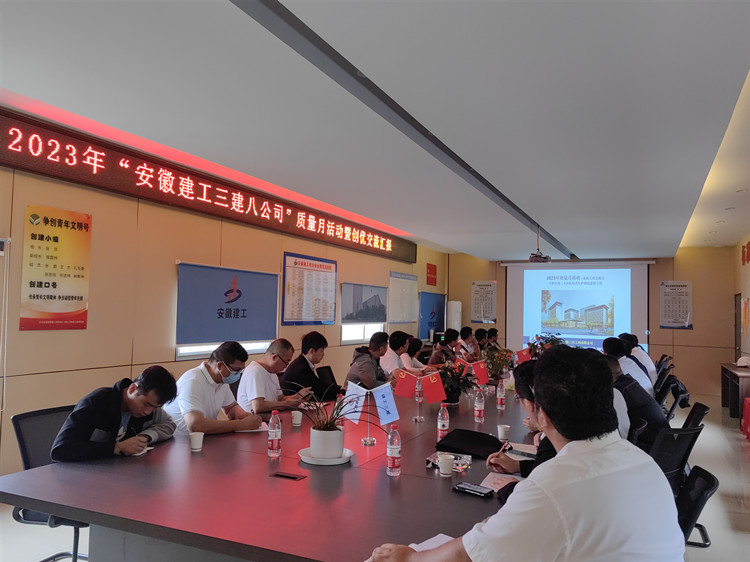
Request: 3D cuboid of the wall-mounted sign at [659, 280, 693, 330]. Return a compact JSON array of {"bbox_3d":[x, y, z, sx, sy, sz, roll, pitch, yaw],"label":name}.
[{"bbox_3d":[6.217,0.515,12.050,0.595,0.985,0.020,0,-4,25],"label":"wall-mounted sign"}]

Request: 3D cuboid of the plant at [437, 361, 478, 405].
[{"bbox_3d":[0.705,0.879,5.060,0.380,0.360,0.360,1,-3,0],"label":"plant"}]

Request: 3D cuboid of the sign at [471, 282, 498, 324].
[{"bbox_3d":[2.557,0.508,13.750,0.600,0.985,0.020,0,-3,25],"label":"sign"}]

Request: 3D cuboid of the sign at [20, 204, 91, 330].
[{"bbox_3d":[-2.586,-0.089,4.766,0.020,0.980,0.590,0,-3,25],"label":"sign"}]

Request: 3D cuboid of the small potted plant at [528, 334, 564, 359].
[{"bbox_3d":[2.575,1.052,8.791,0.460,0.470,0.450,0,-4,25],"label":"small potted plant"}]

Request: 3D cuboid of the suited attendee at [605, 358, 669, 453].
[{"bbox_3d":[1.750,1.132,4.361,0.780,1.270,0.520,-1,-4,36],"label":"suited attendee"}]

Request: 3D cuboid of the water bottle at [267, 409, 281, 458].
[{"bbox_3d":[-0.536,0.811,3.117,0.065,0.232,0.065,1,-3,0],"label":"water bottle"}]

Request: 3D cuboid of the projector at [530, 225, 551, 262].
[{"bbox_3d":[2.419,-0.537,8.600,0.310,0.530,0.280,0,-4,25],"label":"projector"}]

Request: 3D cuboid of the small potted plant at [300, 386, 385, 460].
[{"bbox_3d":[-0.188,0.739,3.020,0.490,0.380,0.450,1,-3,0],"label":"small potted plant"}]

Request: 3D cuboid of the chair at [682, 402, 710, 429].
[{"bbox_3d":[2.111,1.351,4.290,0.570,0.890,0.520,0,-3,23],"label":"chair"}]

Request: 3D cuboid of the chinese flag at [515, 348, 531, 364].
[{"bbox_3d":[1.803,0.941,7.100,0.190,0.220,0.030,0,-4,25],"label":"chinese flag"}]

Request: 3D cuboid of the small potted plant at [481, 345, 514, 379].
[{"bbox_3d":[1.416,0.953,6.741,0.360,0.400,0.360,0,-4,25],"label":"small potted plant"}]

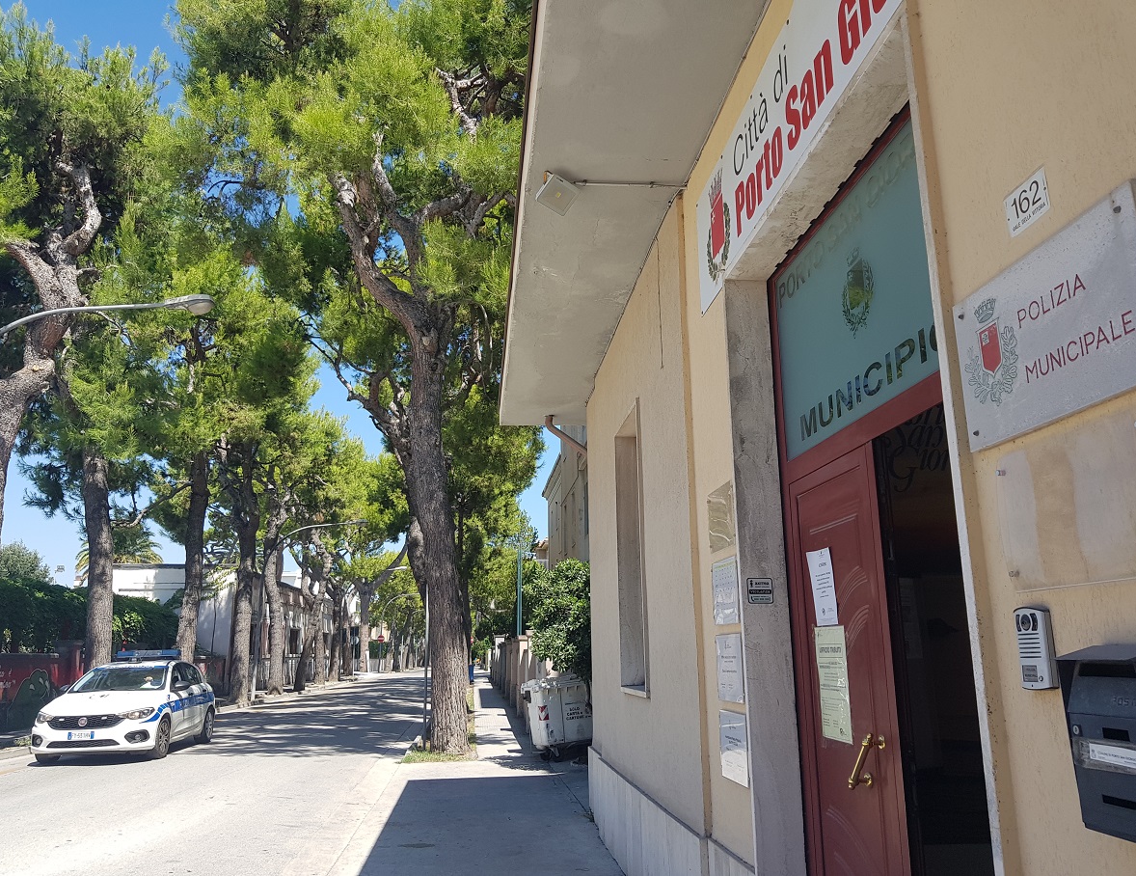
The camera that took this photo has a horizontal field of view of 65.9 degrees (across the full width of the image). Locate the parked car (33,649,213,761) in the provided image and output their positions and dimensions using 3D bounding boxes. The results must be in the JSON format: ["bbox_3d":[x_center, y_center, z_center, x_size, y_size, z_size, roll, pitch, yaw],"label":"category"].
[{"bbox_3d":[-7.321,4.484,14.891,1.820,1.600,4.380,1,-14,-7],"label":"parked car"}]

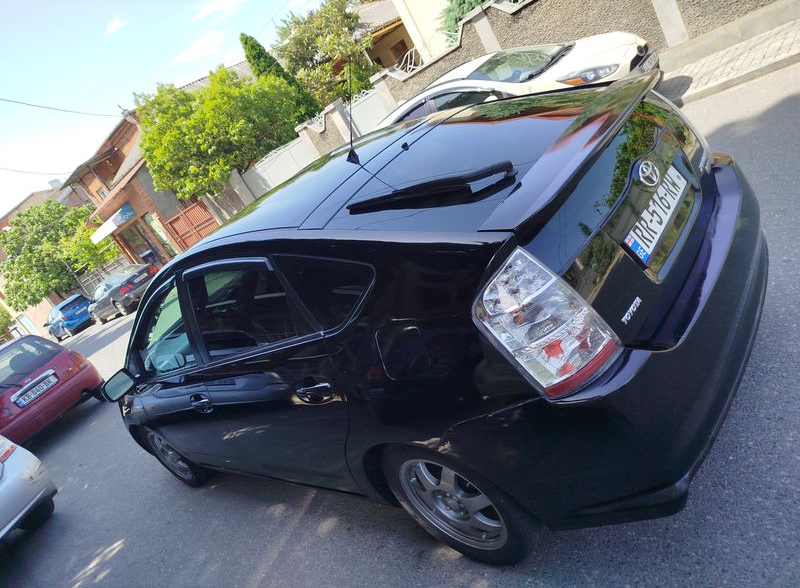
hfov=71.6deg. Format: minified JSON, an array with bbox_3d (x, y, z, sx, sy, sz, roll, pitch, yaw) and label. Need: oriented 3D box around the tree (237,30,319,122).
[{"bbox_3d":[-2.589,-4.290,13.822,1.400,4.740,1.400,-13,25,47],"label":"tree"}]

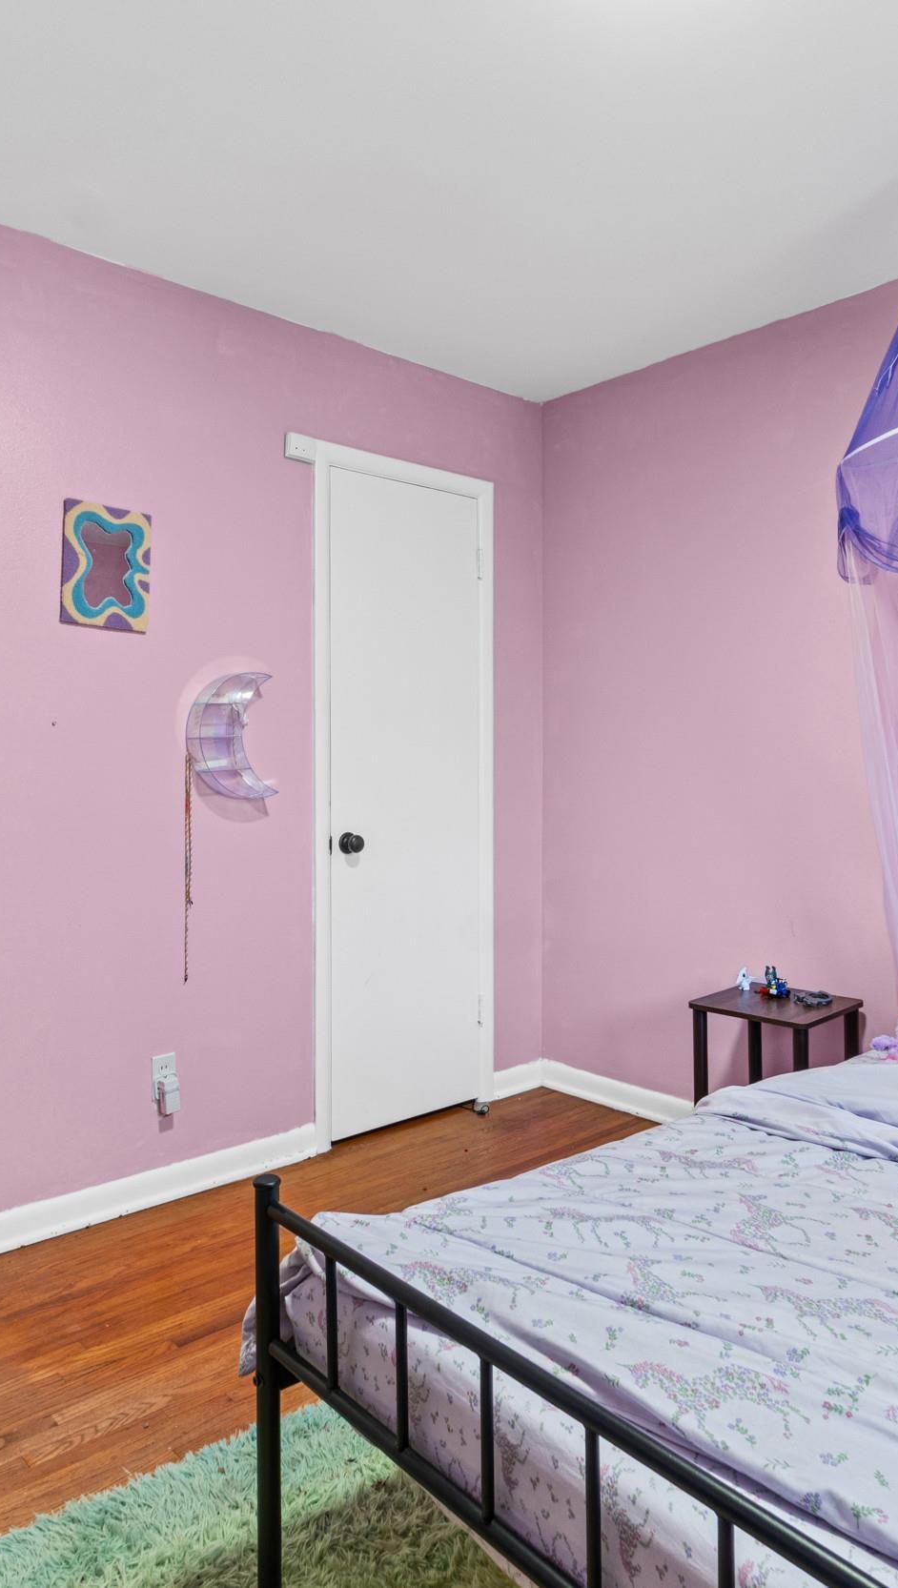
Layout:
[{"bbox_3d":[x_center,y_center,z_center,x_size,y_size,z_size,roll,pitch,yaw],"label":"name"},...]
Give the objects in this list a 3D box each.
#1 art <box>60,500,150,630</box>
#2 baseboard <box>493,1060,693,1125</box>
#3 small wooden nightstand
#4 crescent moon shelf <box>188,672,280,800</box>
[{"bbox_3d":[-0.863,-0.567,2.502,0.225,0.305,0.022,-1,2,-42],"label":"art"},{"bbox_3d":[0.461,1.011,3.295,0.250,0.100,0.640,-1,2,-42],"label":"baseboard"},{"bbox_3d":[0.899,0.828,2.722,0.335,0.505,0.335,-1,2,-42],"label":"small wooden nightstand"},{"bbox_3d":[-0.586,-0.160,2.711,0.240,0.340,0.085,-1,2,-42],"label":"crescent moon shelf"}]

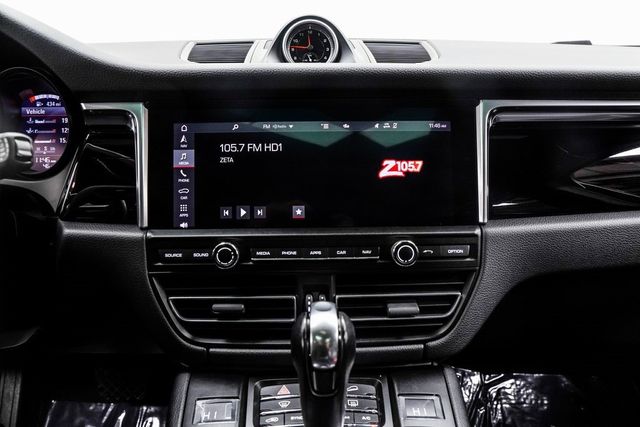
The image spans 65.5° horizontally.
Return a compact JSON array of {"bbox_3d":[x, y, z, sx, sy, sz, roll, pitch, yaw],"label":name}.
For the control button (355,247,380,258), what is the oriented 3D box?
[{"bbox_3d":[0.044,0.036,0.464,0.024,0.011,0.007,-1,-3,0],"label":"control button"}]

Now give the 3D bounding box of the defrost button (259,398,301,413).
[{"bbox_3d":[-0.033,0.174,0.452,0.041,0.008,0.013,0,43,0],"label":"defrost button"}]

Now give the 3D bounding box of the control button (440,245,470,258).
[{"bbox_3d":[0.123,0.035,0.453,0.027,0.011,0.008,0,0,0],"label":"control button"}]

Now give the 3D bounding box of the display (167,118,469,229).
[{"bbox_3d":[-0.002,-0.037,0.468,0.280,0.104,0.015,0,0,0],"label":"display"}]

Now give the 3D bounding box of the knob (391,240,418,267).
[{"bbox_3d":[0.078,0.037,0.455,0.024,0.024,0.016,-1,-3,0],"label":"knob"}]

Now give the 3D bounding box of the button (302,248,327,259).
[{"bbox_3d":[-0.004,0.036,0.453,0.024,0.010,0.008,0,0,0],"label":"button"}]

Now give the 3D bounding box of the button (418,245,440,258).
[{"bbox_3d":[0.102,0.035,0.464,0.018,0.011,0.007,-1,-3,0],"label":"button"}]

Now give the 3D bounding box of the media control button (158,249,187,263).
[{"bbox_3d":[-0.137,0.039,0.464,0.026,0.012,0.007,-1,-3,0],"label":"media control button"}]

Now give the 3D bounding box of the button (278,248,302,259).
[{"bbox_3d":[-0.028,0.037,0.464,0.024,0.011,0.007,-1,-3,0],"label":"button"}]

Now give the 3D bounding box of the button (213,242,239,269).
[{"bbox_3d":[-0.086,0.039,0.455,0.024,0.024,0.016,-1,-3,0],"label":"button"}]

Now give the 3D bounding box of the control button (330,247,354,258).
[{"bbox_3d":[0.020,0.035,0.453,0.023,0.010,0.008,0,0,0],"label":"control button"}]

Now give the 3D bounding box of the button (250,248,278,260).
[{"bbox_3d":[-0.051,0.037,0.453,0.024,0.011,0.008,0,0,0],"label":"button"}]

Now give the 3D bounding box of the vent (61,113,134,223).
[{"bbox_3d":[-0.212,-0.044,0.478,0.074,0.109,0.040,-1,-3,0],"label":"vent"}]

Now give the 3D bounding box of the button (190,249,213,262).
[{"bbox_3d":[-0.108,0.038,0.453,0.021,0.011,0.008,0,0,0],"label":"button"}]

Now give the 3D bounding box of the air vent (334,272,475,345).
[{"bbox_3d":[0.077,0.088,0.460,0.127,0.067,0.030,-1,-5,0],"label":"air vent"}]

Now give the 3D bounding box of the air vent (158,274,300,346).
[{"bbox_3d":[-0.088,0.090,0.465,0.135,0.066,0.035,0,0,0],"label":"air vent"}]

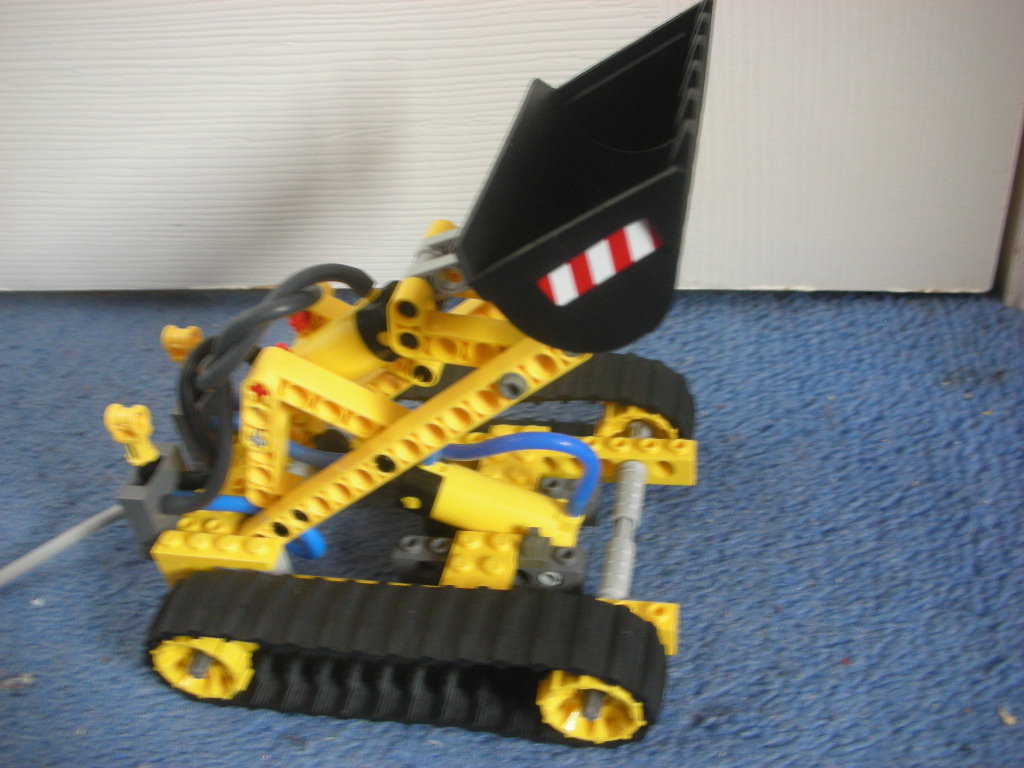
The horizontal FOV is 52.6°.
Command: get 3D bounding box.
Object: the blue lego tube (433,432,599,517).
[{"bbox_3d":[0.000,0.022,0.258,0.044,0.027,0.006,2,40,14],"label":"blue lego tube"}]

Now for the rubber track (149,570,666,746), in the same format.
[{"bbox_3d":[-0.026,0.062,0.240,0.120,0.026,0.020,2,40,14],"label":"rubber track"}]

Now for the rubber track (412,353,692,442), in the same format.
[{"bbox_3d":[-0.008,0.007,0.305,0.120,0.026,0.020,2,40,14],"label":"rubber track"}]

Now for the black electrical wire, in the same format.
[{"bbox_3d":[-0.061,0.003,0.248,0.067,0.066,0.023,2,40,14],"label":"black electrical wire"}]

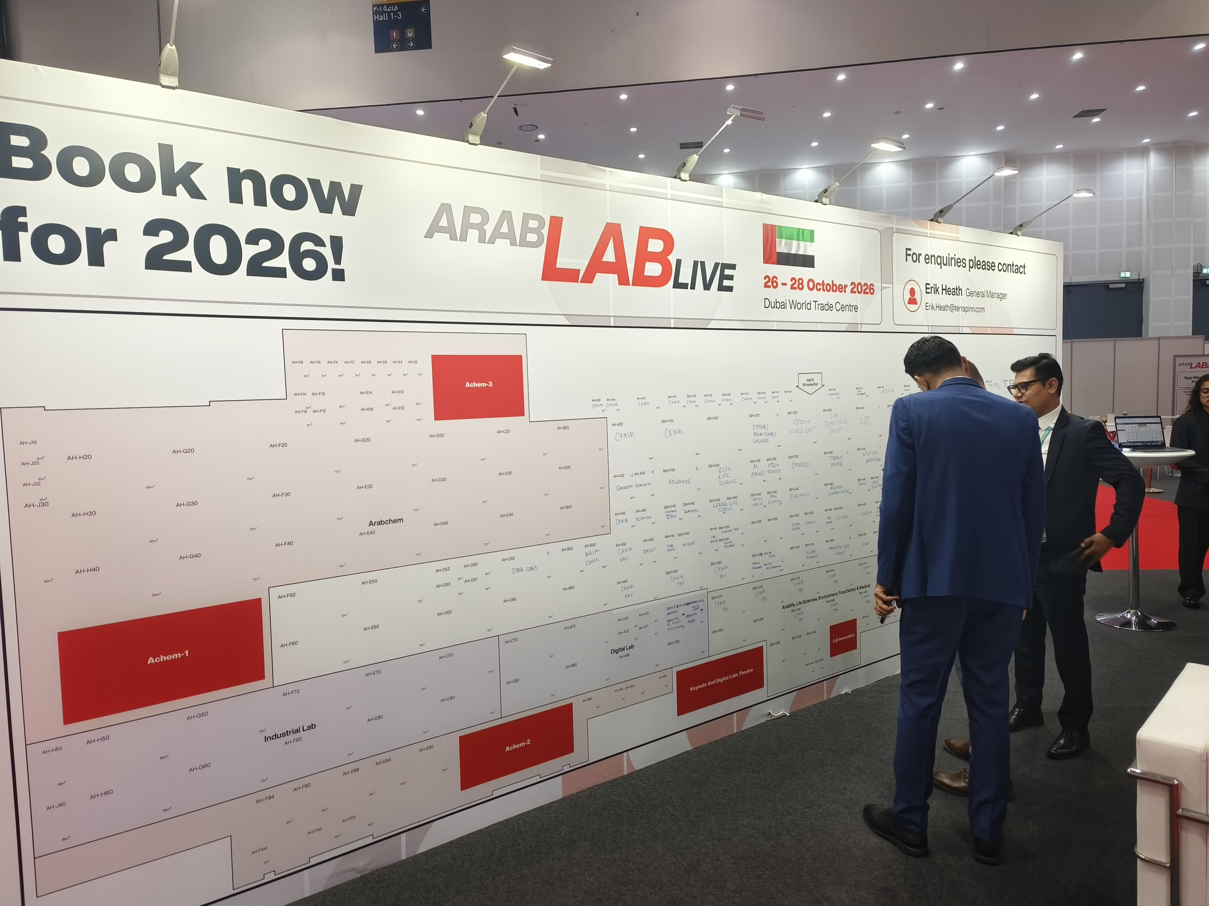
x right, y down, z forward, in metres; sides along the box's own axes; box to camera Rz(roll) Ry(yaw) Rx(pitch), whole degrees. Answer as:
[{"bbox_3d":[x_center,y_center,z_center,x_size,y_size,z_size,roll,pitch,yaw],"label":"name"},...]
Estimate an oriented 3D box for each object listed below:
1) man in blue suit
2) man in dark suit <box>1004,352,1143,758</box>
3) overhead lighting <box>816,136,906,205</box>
[{"bbox_3d":[1.204,0.480,2.767,0.570,1.740,0.420,-1,4,16],"label":"man in blue suit"},{"bbox_3d":[1.947,0.421,3.448,0.460,1.710,0.550,-4,5,-27],"label":"man in dark suit"},{"bbox_3d":[1.175,-1.307,3.779,0.155,0.205,0.465,-5,5,-35],"label":"overhead lighting"}]

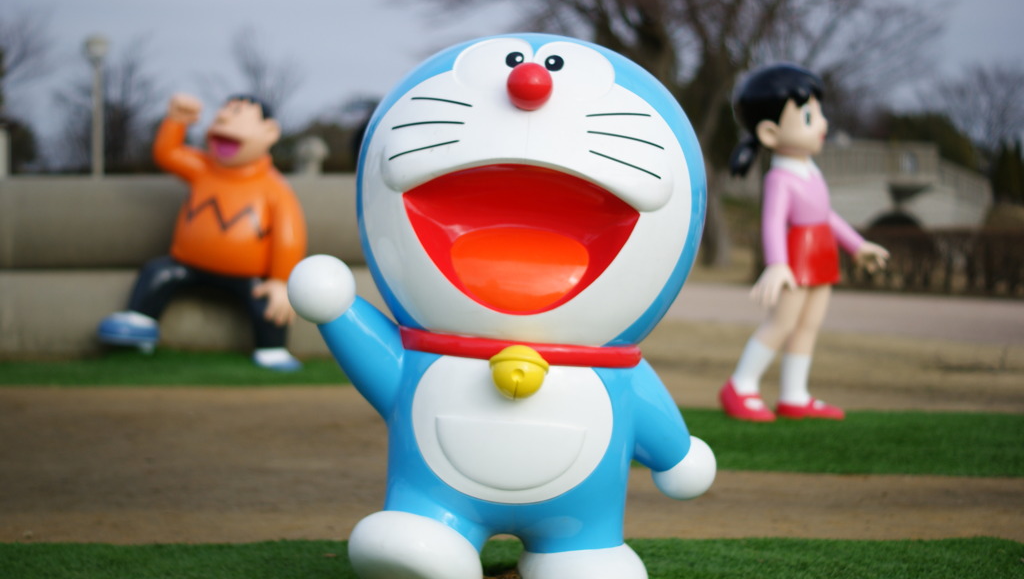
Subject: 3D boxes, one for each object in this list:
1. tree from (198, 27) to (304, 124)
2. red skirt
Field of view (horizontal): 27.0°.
[{"bbox_3d":[-6.954,-4.476,56.846,2.830,5.020,2.830,0,3,0],"label":"tree"},{"bbox_3d":[1.192,-0.139,8.504,0.220,0.245,0.260,2,3,30],"label":"red skirt"}]

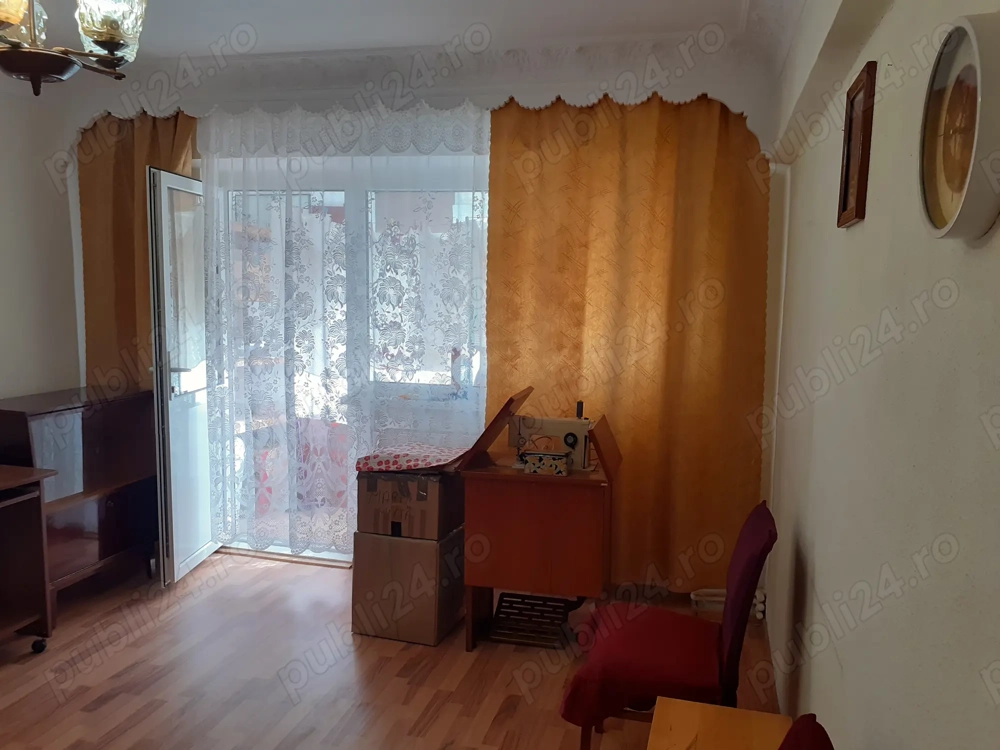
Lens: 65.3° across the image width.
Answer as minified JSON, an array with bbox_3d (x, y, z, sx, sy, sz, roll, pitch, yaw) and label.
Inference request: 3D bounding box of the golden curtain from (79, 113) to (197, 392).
[{"bbox_3d":[-1.901,-0.239,4.191,0.724,2.187,0.123,3,7,15],"label":"golden curtain"}]

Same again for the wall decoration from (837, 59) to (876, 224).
[{"bbox_3d":[0.834,-0.523,1.828,0.019,0.332,0.263,3,7,15],"label":"wall decoration"}]

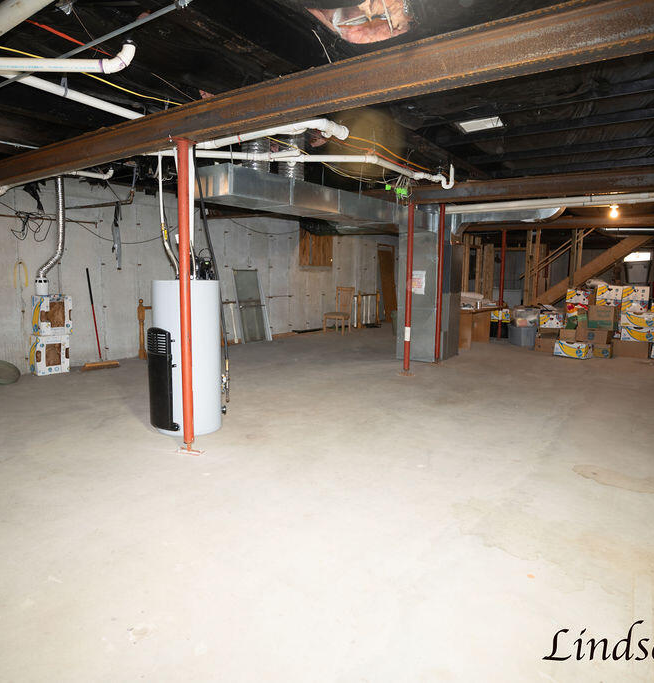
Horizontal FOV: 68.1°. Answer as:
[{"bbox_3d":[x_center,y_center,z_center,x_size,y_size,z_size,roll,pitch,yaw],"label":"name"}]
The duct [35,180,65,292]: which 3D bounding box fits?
[{"bbox_3d":[-3.558,-1.373,6.208,0.170,1.583,0.440,7,10,34],"label":"duct"}]

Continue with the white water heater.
[{"bbox_3d":[-1.232,0.117,4.280,0.586,1.307,0.586,1,8,0],"label":"white water heater"}]

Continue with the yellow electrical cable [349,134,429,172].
[{"bbox_3d":[0.630,-1.747,4.585,0.120,0.130,1.700,6,10,35],"label":"yellow electrical cable"}]

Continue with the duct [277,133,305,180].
[{"bbox_3d":[-0.369,-1.895,4.980,0.270,0.520,0.270,1,8,0],"label":"duct"}]

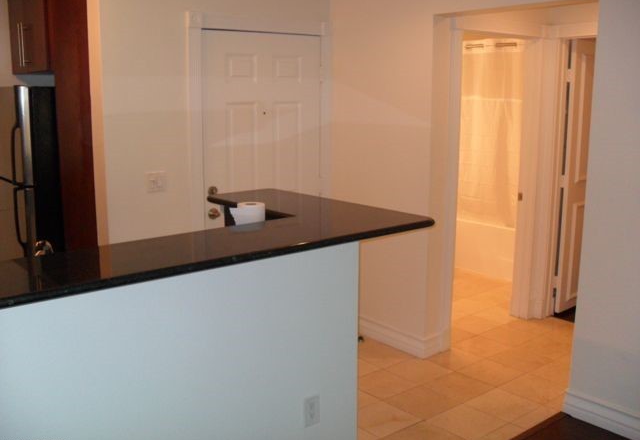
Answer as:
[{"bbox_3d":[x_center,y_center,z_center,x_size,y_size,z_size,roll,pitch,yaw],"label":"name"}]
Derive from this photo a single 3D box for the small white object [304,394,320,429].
[{"bbox_3d":[-0.031,0.750,2.529,0.073,0.118,0.012,-9,14,-40],"label":"small white object"}]

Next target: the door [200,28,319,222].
[{"bbox_3d":[-0.356,-0.190,4.266,0.915,2.030,0.050,-9,14,-40],"label":"door"}]

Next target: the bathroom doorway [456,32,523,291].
[{"bbox_3d":[1.157,-0.205,4.402,0.860,2.030,0.150,-9,14,-40],"label":"bathroom doorway"}]

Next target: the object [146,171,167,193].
[{"bbox_3d":[-0.934,-0.218,3.721,0.116,0.117,0.015,-9,14,-40],"label":"object"}]

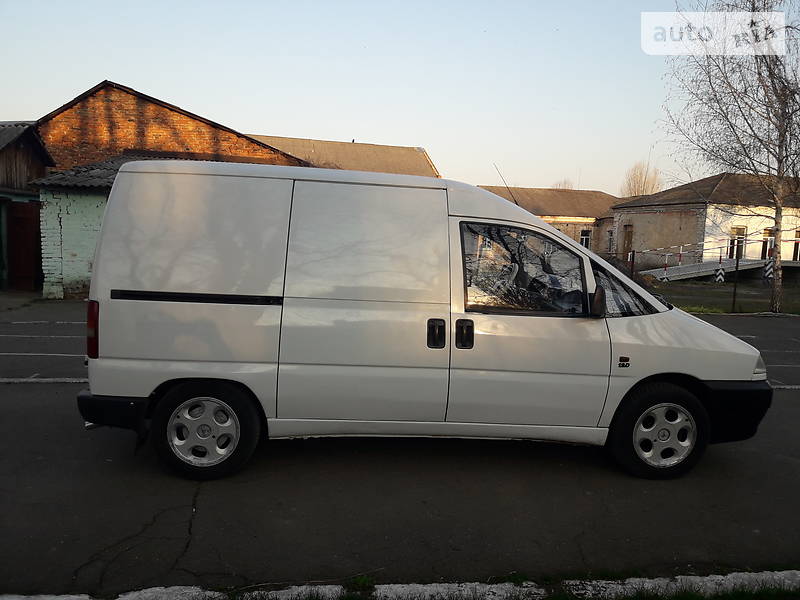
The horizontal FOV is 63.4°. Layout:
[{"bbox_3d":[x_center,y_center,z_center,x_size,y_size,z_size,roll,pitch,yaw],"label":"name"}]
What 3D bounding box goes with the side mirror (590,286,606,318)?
[{"bbox_3d":[1.187,0.009,3.870,0.090,0.195,0.185,2,5,7],"label":"side mirror"}]

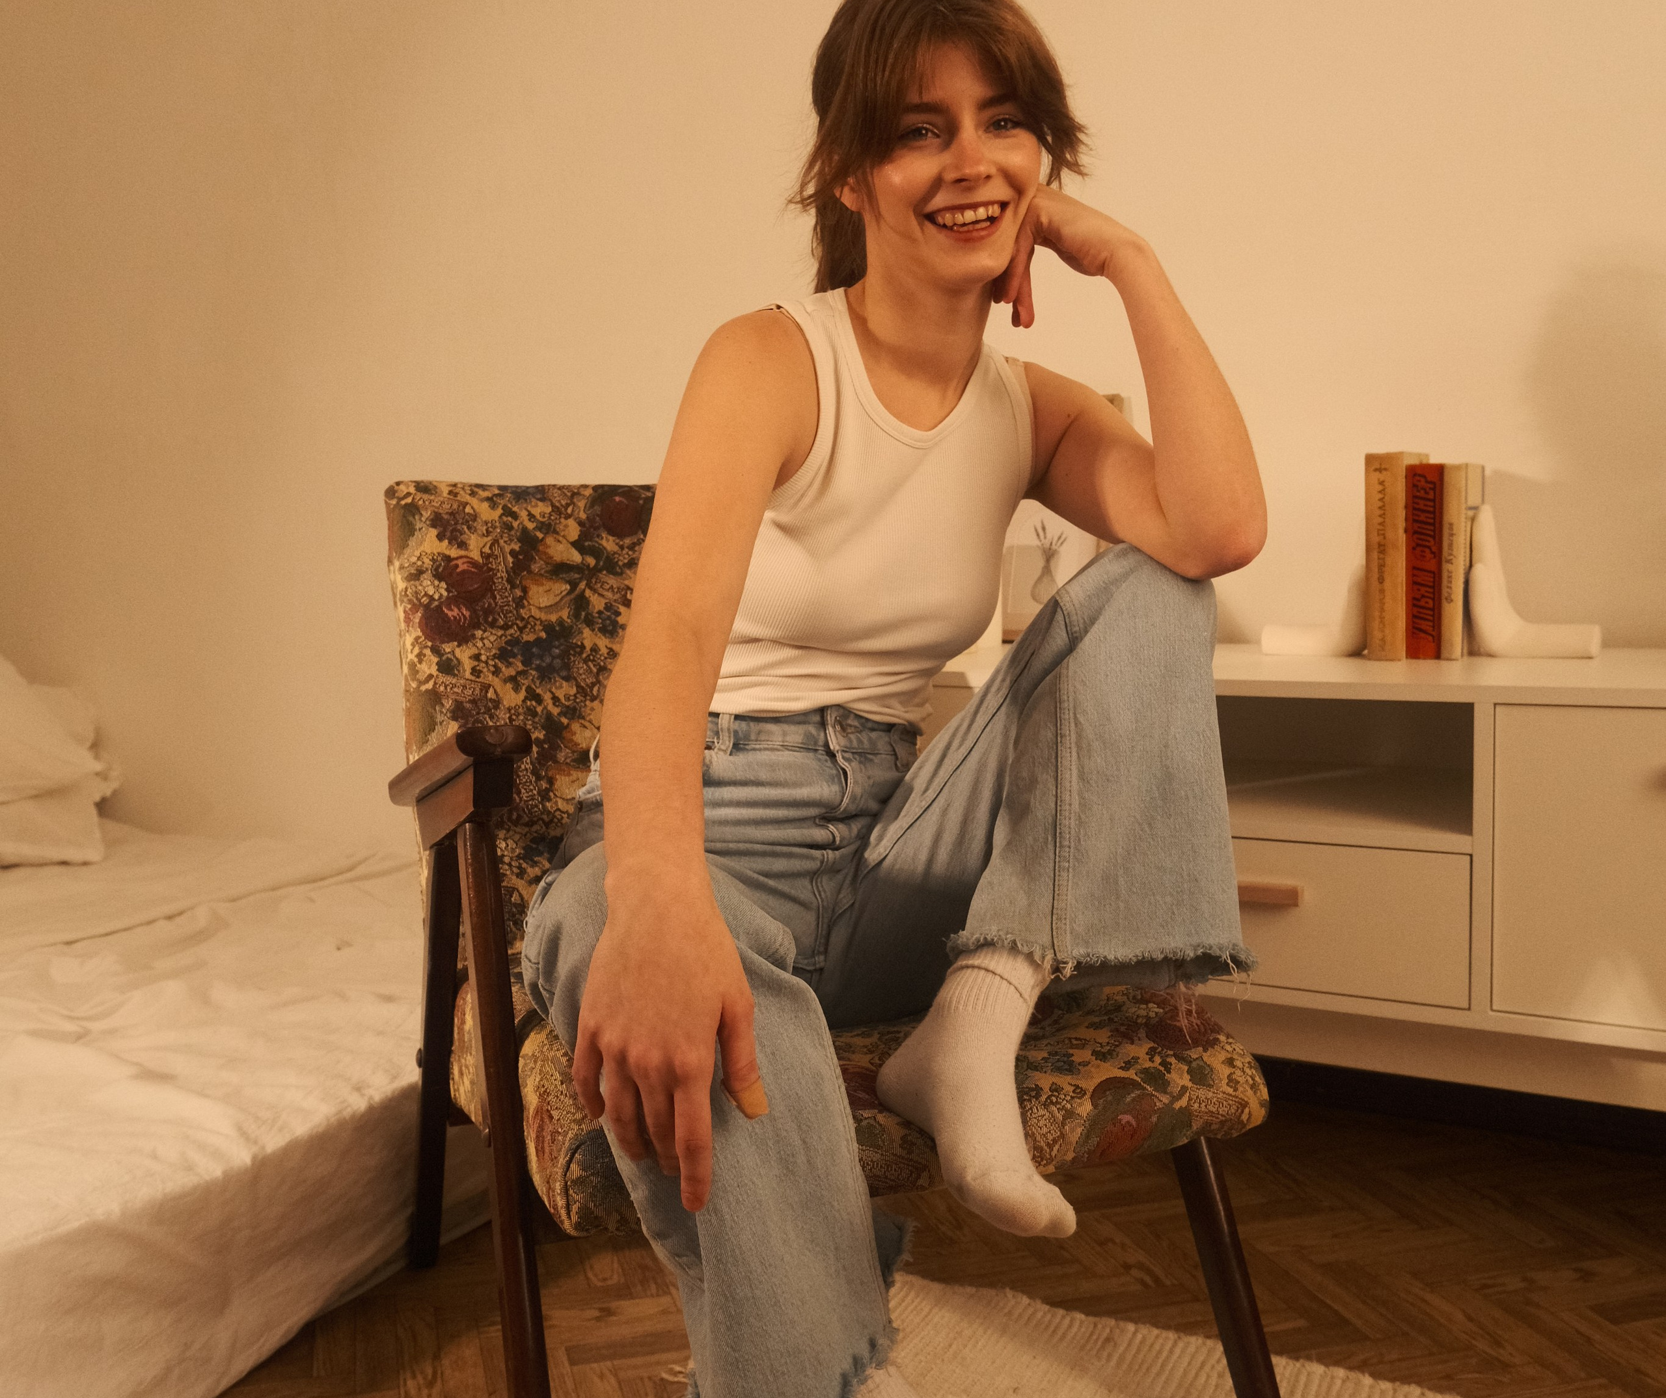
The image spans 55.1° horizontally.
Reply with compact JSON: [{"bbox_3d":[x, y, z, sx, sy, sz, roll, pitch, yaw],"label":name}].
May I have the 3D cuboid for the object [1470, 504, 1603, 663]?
[{"bbox_3d":[0.732,-0.121,1.660,0.120,0.161,0.072,2,7,33],"label":"object"}]

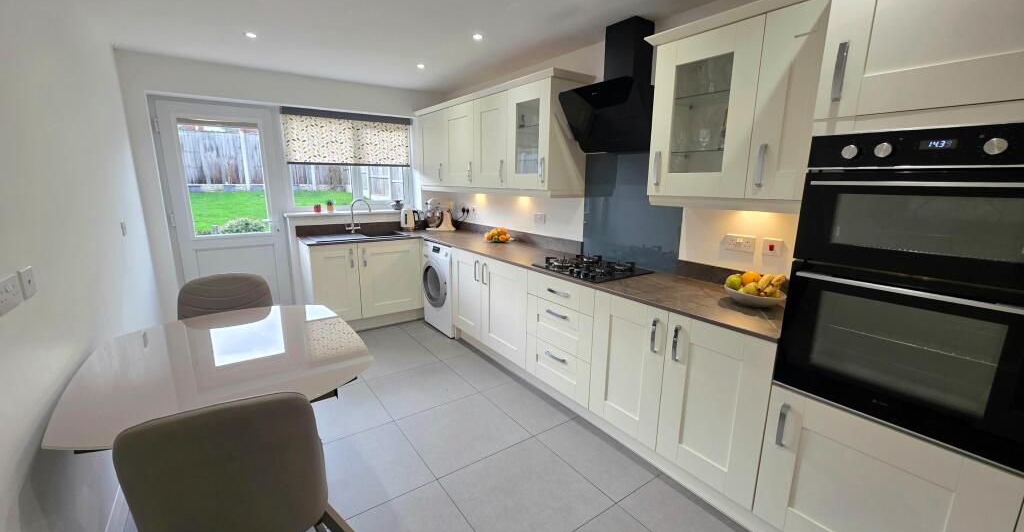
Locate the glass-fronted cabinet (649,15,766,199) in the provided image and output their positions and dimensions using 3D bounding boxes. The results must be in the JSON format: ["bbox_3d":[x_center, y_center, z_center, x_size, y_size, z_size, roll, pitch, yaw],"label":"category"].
[{"bbox_3d":[0.999,-0.715,1.889,0.327,0.722,0.493,-9,15,-35],"label":"glass-fronted cabinet"}]

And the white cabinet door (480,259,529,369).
[{"bbox_3d":[-0.065,0.337,2.917,0.022,0.715,0.605,-6,13,-35],"label":"white cabinet door"}]

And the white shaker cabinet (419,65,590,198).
[{"bbox_3d":[-0.235,-1.080,3.464,0.380,0.815,2.120,-9,15,-36],"label":"white shaker cabinet"}]

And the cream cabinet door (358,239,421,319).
[{"bbox_3d":[-1.195,0.117,3.825,0.605,0.715,0.022,-9,15,-35],"label":"cream cabinet door"}]

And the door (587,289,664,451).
[{"bbox_3d":[0.602,0.536,2.041,0.020,0.720,0.444,-8,15,-36],"label":"door"}]

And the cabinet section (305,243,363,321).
[{"bbox_3d":[-1.564,0.171,3.461,0.390,0.715,0.020,-9,15,-36],"label":"cabinet section"}]

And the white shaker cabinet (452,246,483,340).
[{"bbox_3d":[-0.390,0.242,3.356,0.020,0.720,0.492,-8,15,-36],"label":"white shaker cabinet"}]

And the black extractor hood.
[{"bbox_3d":[0.611,-1.067,2.297,0.390,0.712,0.580,-9,15,-36],"label":"black extractor hood"}]

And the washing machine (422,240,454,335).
[{"bbox_3d":[-0.488,0.180,3.870,0.575,0.850,0.597,-9,15,-36],"label":"washing machine"}]

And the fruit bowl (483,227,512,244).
[{"bbox_3d":[-0.136,-0.293,3.631,0.260,0.130,0.260,0,12,0],"label":"fruit bowl"}]

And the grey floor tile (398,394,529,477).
[{"bbox_3d":[-0.298,0.982,2.323,0.600,0.012,0.600,-9,15,-35],"label":"grey floor tile"}]

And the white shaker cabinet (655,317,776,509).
[{"bbox_3d":[0.856,0.604,1.668,0.022,0.717,0.443,-9,15,-35],"label":"white shaker cabinet"}]

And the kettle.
[{"bbox_3d":[-1.071,-0.490,4.088,0.205,0.235,0.150,-3,13,-15],"label":"kettle"}]

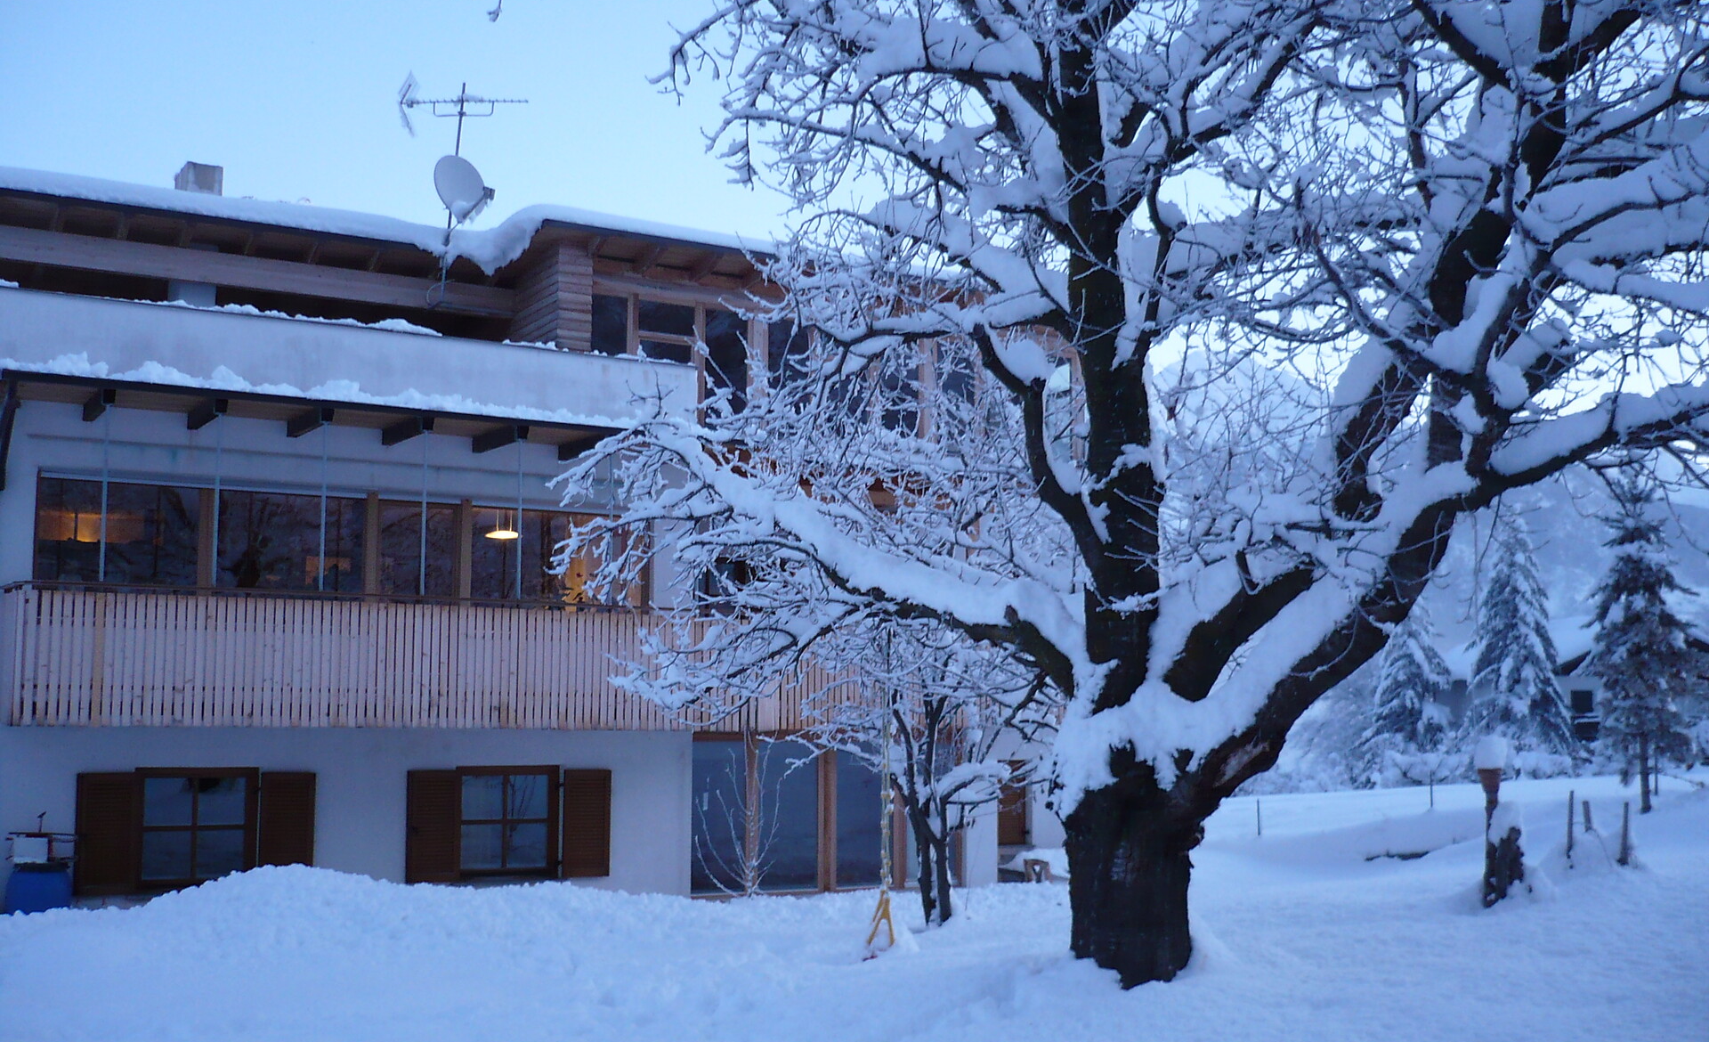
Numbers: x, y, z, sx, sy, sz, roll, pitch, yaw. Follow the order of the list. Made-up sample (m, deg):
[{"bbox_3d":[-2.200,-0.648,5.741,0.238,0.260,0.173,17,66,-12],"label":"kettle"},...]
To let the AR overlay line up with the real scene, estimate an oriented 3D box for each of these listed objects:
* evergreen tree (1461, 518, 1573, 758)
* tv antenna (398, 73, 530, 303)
[{"bbox_3d":[20.011,3.659,52.005,3.420,7.590,3.420,0,-8,0],"label":"evergreen tree"},{"bbox_3d":[-4.763,-4.037,21.002,1.450,2.880,0.850,-3,-8,18],"label":"tv antenna"}]

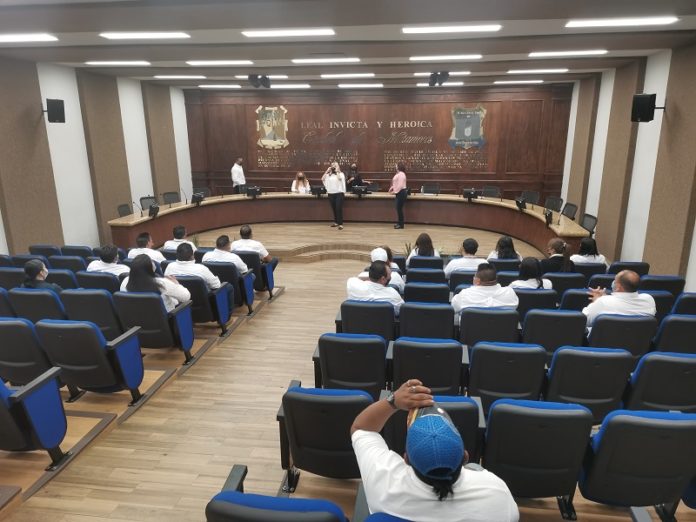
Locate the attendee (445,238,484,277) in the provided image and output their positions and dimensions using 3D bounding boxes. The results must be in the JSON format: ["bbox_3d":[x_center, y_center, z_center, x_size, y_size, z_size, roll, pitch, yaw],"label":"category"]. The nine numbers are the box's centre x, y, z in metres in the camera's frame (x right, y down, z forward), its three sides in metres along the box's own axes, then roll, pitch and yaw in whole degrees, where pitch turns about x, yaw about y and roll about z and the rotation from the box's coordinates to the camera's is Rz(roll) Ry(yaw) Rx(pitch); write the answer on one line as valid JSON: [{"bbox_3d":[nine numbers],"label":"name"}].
[{"bbox_3d":[1.618,0.285,7.460,0.520,1.254,0.780,2,16,8],"label":"attendee"}]

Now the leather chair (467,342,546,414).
[{"bbox_3d":[1.217,0.937,4.130,0.600,0.920,0.620,2,16,8],"label":"leather chair"}]

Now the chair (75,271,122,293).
[{"bbox_3d":[-3.088,0.494,6.889,0.599,0.920,0.599,2,16,8],"label":"chair"}]

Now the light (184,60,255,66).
[{"bbox_3d":[-2.197,-3.405,9.009,1.200,0.070,0.290,1,15,6],"label":"light"}]

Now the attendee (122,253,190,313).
[{"bbox_3d":[-2.027,0.478,5.742,0.640,1.247,0.780,5,17,18],"label":"attendee"}]

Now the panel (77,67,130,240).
[{"bbox_3d":[-5.178,-2.171,11.434,0.200,3.606,1.200,2,16,8],"label":"panel"}]

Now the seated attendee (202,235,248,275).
[{"bbox_3d":[-1.696,0.129,7.612,0.632,1.214,0.780,3,16,13],"label":"seated attendee"}]

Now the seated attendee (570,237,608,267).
[{"bbox_3d":[3.538,0.141,7.839,0.530,1.214,0.780,2,16,8],"label":"seated attendee"}]

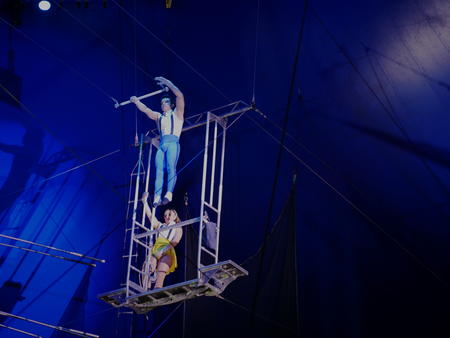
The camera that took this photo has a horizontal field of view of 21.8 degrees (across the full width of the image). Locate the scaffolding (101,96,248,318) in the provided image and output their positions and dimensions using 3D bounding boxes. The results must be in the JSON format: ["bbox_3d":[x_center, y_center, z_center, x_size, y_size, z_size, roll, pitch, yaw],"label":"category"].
[{"bbox_3d":[-0.732,0.668,18.358,2.630,3.040,0.510,-17,-35,33],"label":"scaffolding"}]

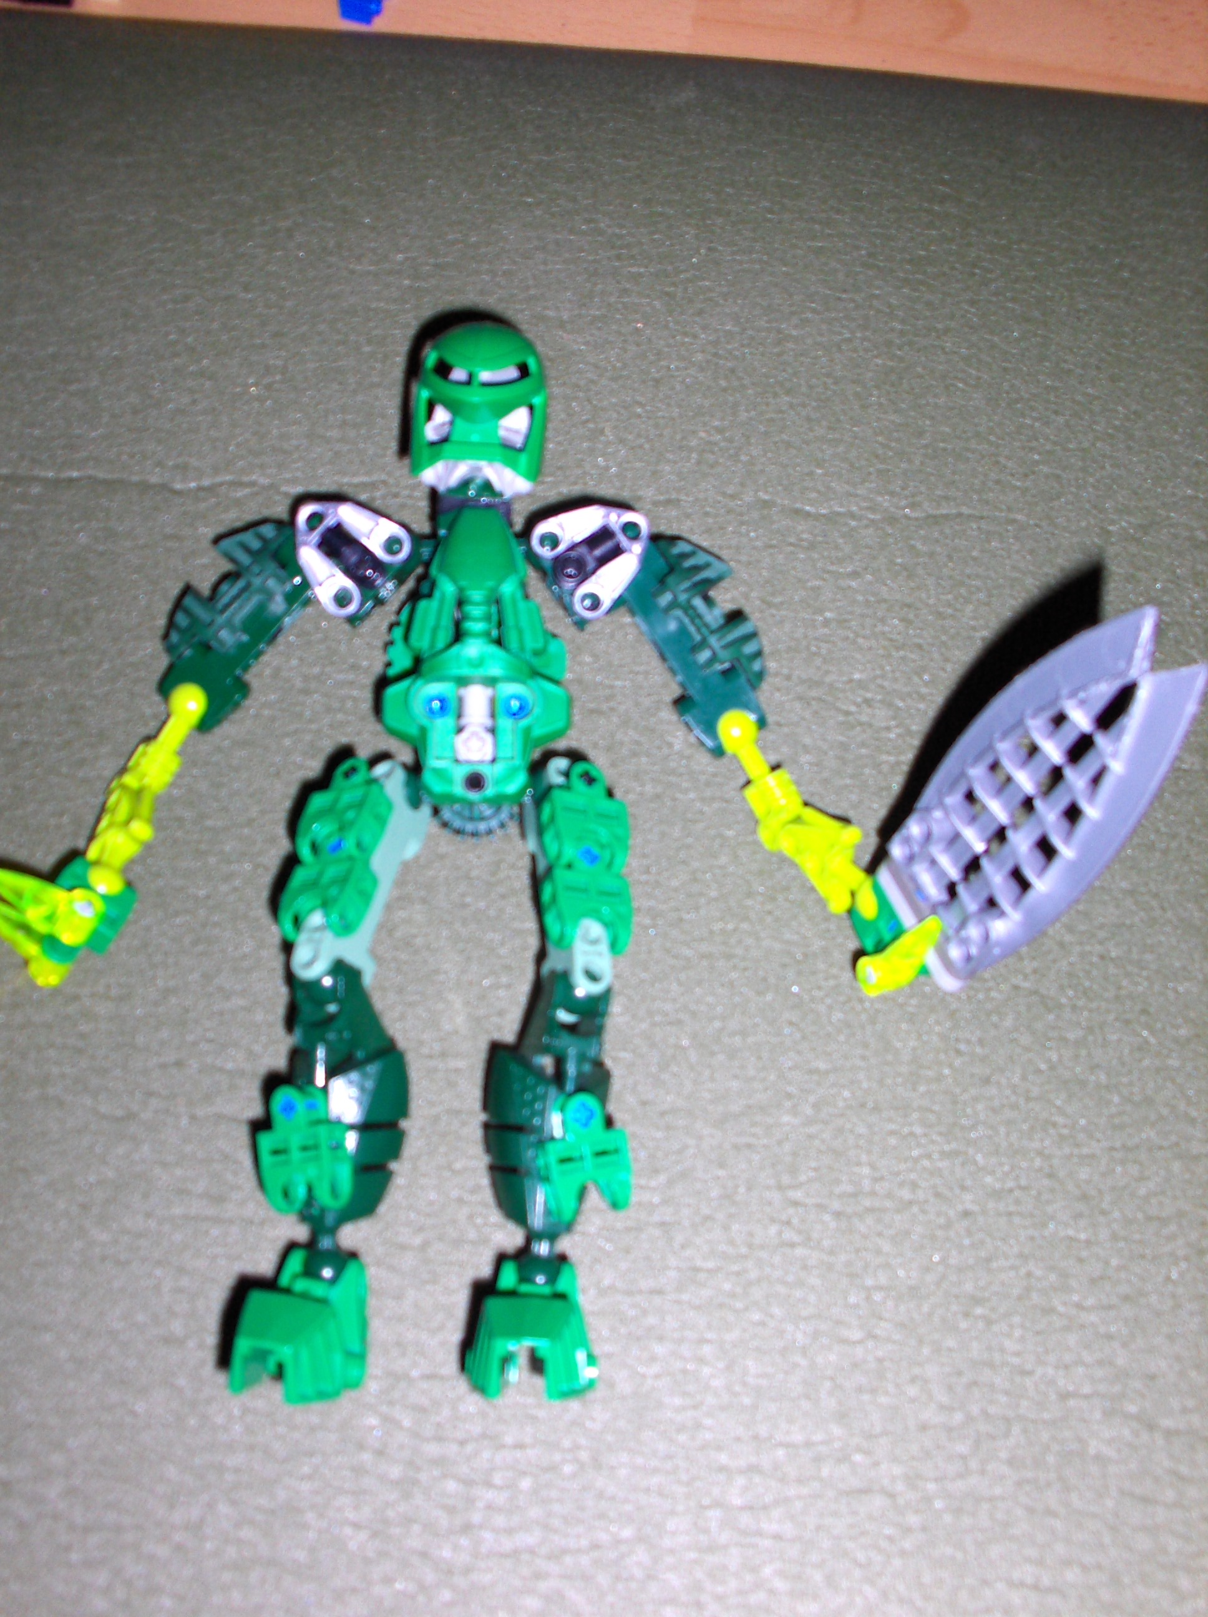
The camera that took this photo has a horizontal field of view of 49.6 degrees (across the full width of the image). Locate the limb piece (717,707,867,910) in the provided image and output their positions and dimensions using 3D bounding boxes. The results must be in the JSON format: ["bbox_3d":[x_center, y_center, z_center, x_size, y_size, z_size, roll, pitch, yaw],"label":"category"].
[{"bbox_3d":[0.045,0.002,0.302,0.019,0.015,0.058,-33,75,-10],"label":"limb piece"}]

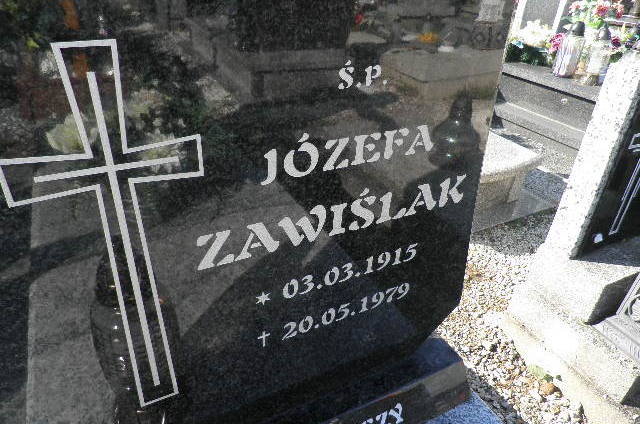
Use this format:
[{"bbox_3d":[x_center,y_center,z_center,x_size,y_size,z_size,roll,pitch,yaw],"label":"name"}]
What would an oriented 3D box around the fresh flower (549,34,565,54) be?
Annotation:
[{"bbox_3d":[1.398,-0.987,2.600,0.105,0.110,0.095,16,35,23],"label":"fresh flower"}]

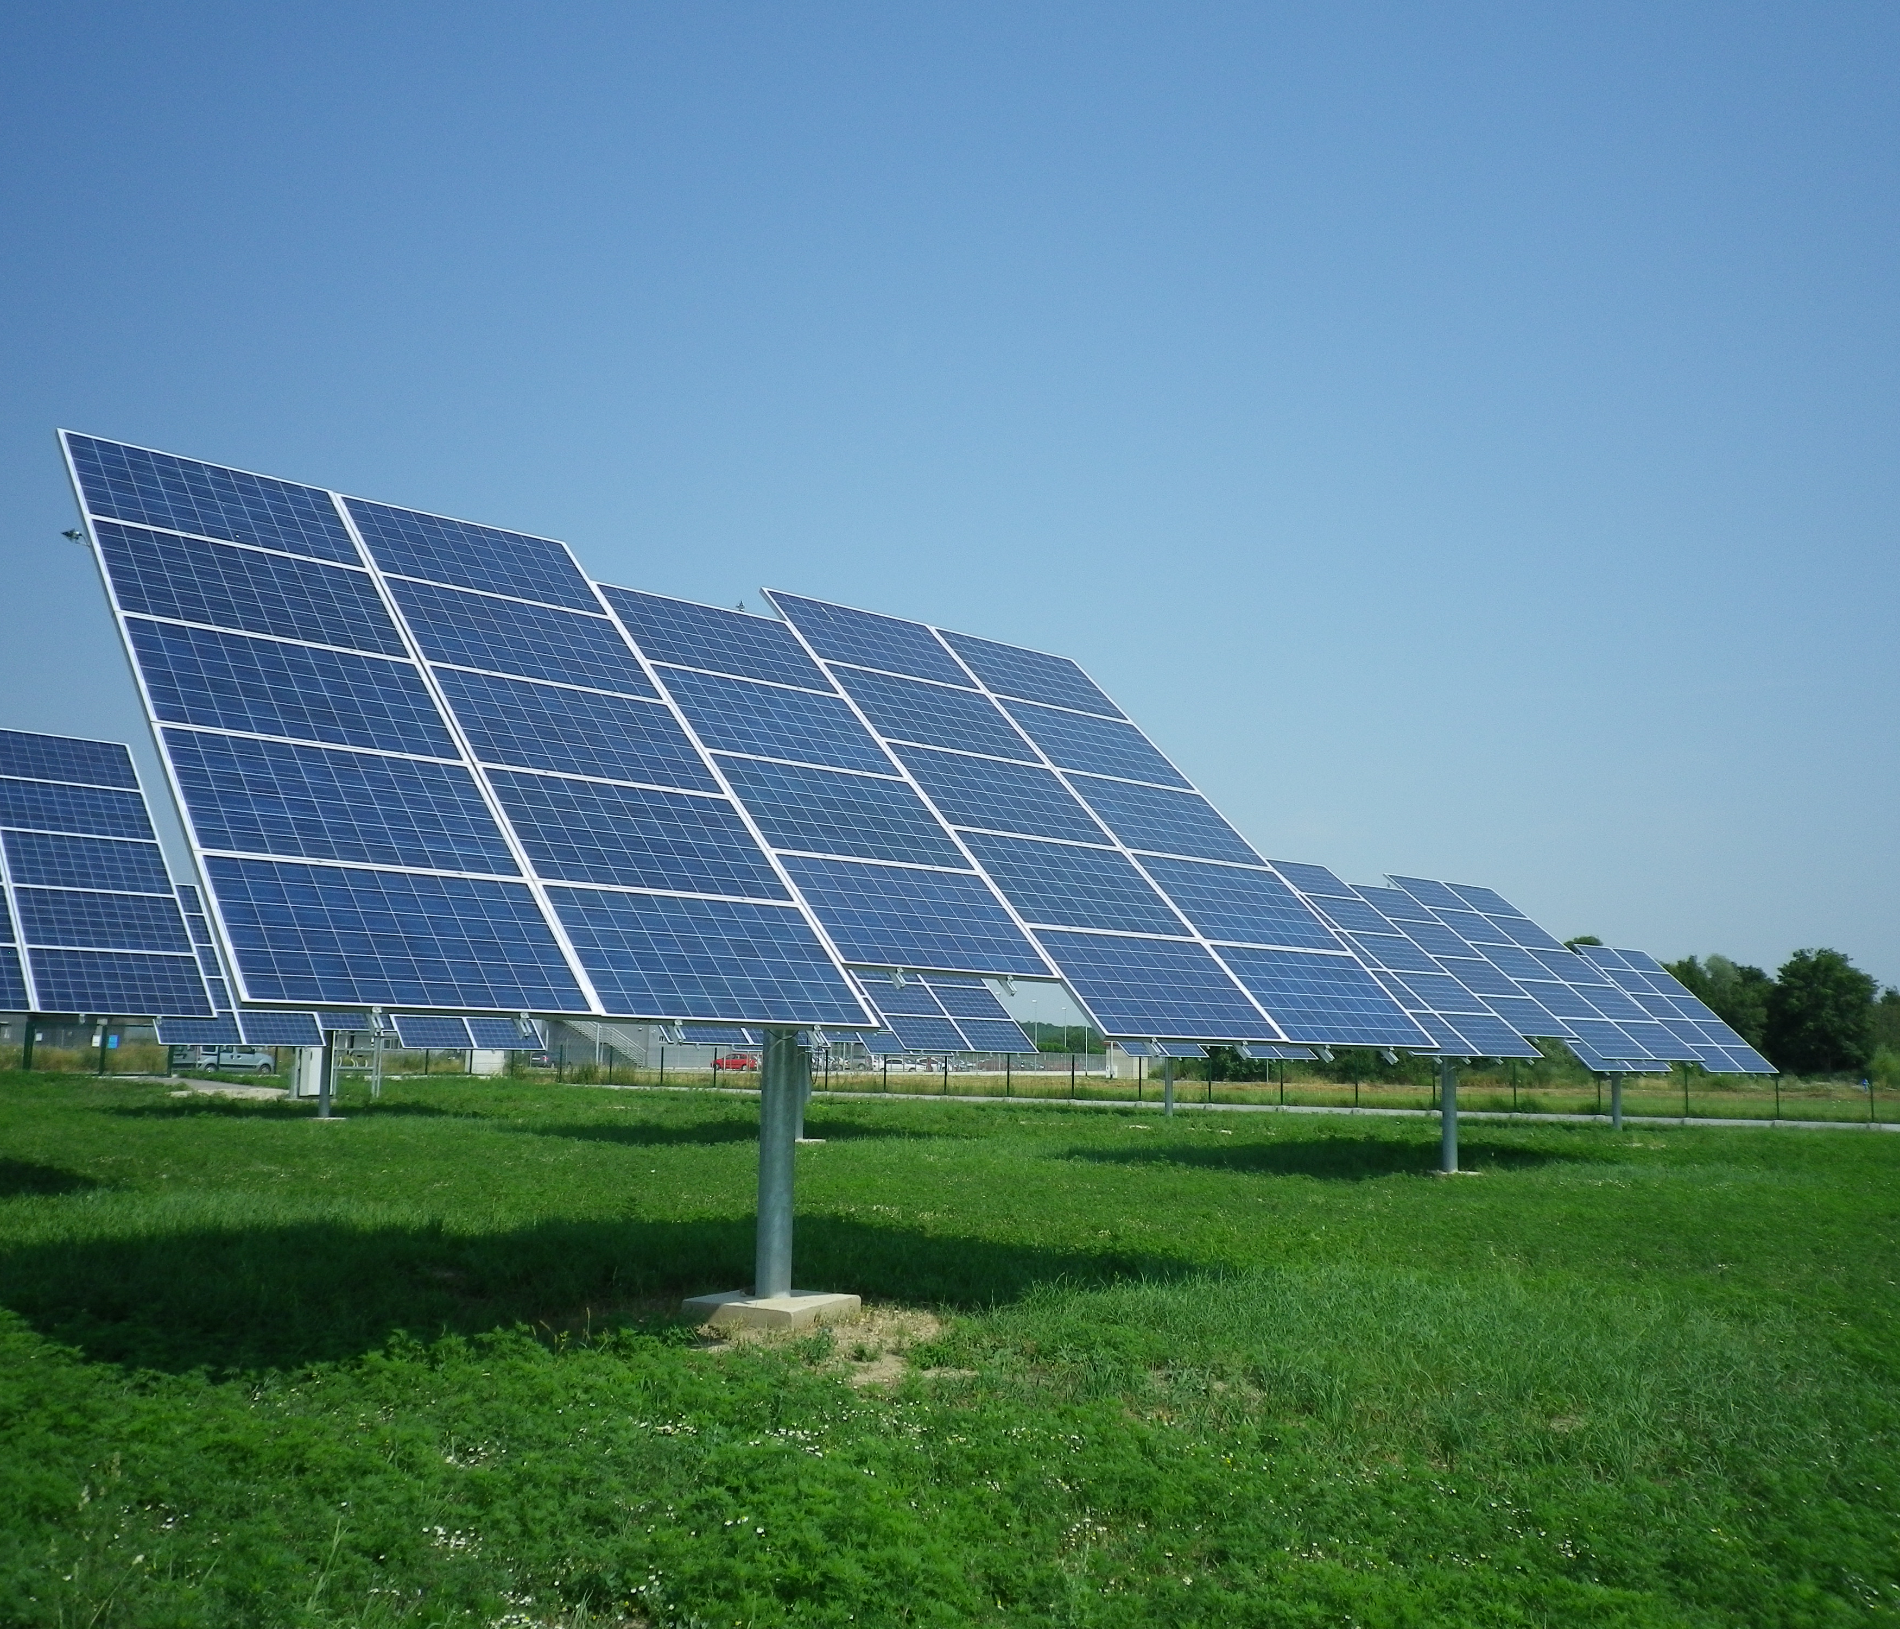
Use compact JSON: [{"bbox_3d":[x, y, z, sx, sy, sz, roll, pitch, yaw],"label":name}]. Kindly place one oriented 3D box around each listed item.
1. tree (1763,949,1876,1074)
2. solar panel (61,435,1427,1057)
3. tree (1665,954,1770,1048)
[{"bbox_3d":[75.237,17.470,152.000,9.689,11.597,9.500,-3,-9,26],"label":"tree"},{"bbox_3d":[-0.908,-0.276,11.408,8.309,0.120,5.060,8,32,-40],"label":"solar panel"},{"bbox_3d":[68.745,18.312,158.000,9.766,11.750,9.500,-2,-9,23],"label":"tree"}]

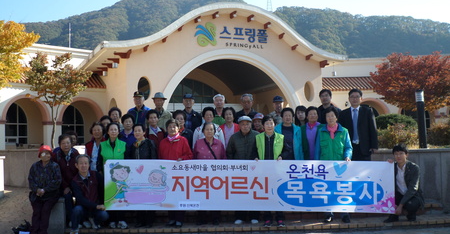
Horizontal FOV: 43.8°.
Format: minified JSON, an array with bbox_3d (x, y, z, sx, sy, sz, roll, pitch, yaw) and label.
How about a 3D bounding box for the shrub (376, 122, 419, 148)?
[{"bbox_3d":[3.342,0.370,10.900,0.920,0.540,0.800,-2,-2,17],"label":"shrub"}]

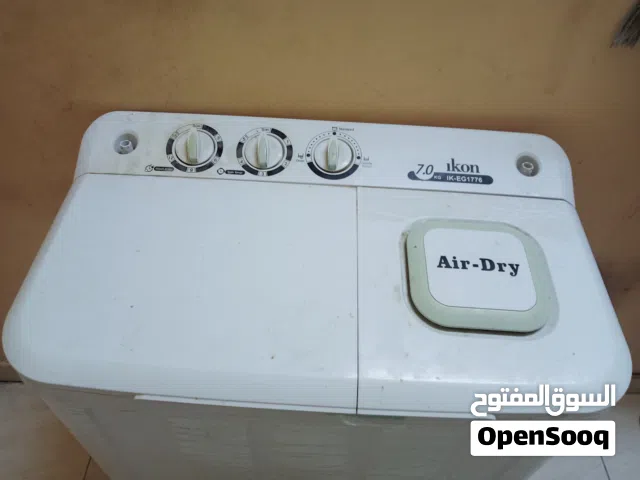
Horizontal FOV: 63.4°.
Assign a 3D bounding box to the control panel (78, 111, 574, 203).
[{"bbox_3d":[0.008,-0.123,0.770,0.715,0.045,0.113,3,69,0],"label":"control panel"}]

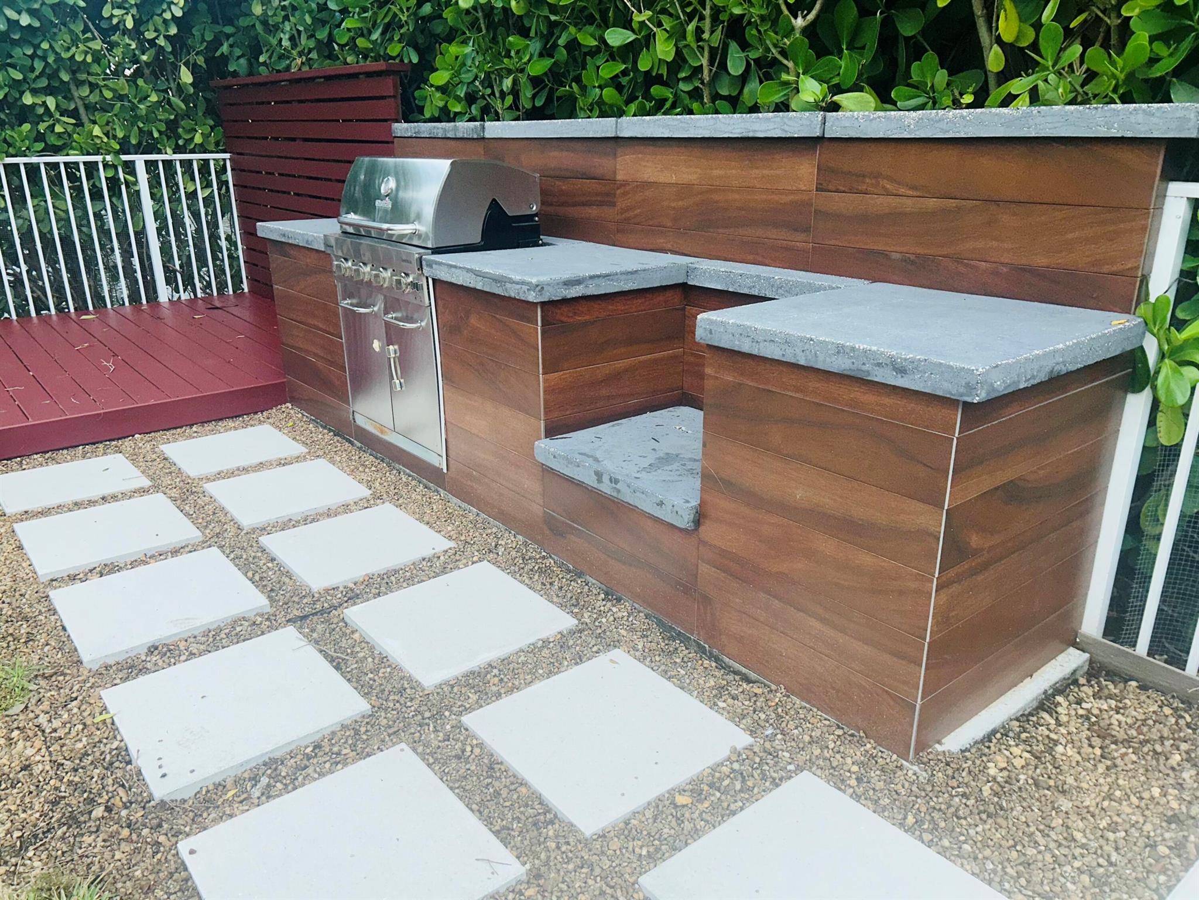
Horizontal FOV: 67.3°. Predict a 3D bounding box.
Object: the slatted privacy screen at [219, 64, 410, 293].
[{"bbox_3d":[-1.902,-1.626,5.863,0.133,1.514,2.802,-15,24,-36],"label":"slatted privacy screen"}]

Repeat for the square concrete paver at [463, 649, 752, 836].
[{"bbox_3d":[0.013,0.640,2.008,0.464,0.045,0.464,-15,24,-36],"label":"square concrete paver"}]

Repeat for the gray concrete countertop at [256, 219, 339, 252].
[{"bbox_3d":[-1.085,-1.016,4.214,0.745,0.066,0.858,-15,24,-36],"label":"gray concrete countertop"}]

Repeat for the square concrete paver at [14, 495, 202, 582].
[{"bbox_3d":[-1.654,0.291,3.034,0.464,0.045,0.464,-15,24,-36],"label":"square concrete paver"}]

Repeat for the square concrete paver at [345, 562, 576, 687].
[{"bbox_3d":[-0.381,0.480,2.476,0.464,0.045,0.464,-15,24,-36],"label":"square concrete paver"}]

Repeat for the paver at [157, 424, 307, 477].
[{"bbox_3d":[-1.552,0.014,3.830,0.464,0.045,0.464,-15,24,-36],"label":"paver"}]

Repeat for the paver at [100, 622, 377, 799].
[{"bbox_3d":[-0.855,0.608,2.112,0.464,0.045,0.464,-15,24,-36],"label":"paver"}]

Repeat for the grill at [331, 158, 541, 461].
[{"bbox_3d":[-0.674,-0.583,3.561,0.568,1.094,0.839,-15,24,-36],"label":"grill"}]

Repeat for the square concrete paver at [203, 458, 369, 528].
[{"bbox_3d":[-1.170,0.168,3.383,0.464,0.045,0.464,-15,24,-36],"label":"square concrete paver"}]

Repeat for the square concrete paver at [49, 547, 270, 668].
[{"bbox_3d":[-1.264,0.444,2.587,0.464,0.045,0.464,-15,24,-36],"label":"square concrete paver"}]

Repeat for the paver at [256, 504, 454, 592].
[{"bbox_3d":[-0.791,0.322,2.934,0.464,0.045,0.464,-15,24,-36],"label":"paver"}]

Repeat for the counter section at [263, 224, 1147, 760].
[{"bbox_3d":[-0.164,-0.235,3.312,0.733,0.811,3.550,-15,24,-36],"label":"counter section"}]

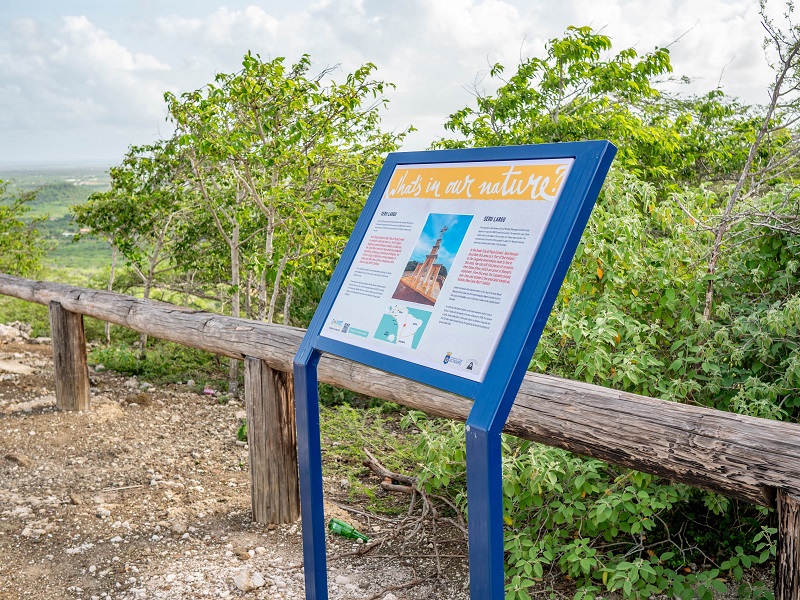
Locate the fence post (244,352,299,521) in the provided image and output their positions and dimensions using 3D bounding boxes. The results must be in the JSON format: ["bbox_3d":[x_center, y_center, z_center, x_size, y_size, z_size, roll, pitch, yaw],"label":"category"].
[{"bbox_3d":[-0.566,0.591,4.065,0.213,0.739,0.213,-2,9,0],"label":"fence post"}]

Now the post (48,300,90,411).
[{"bbox_3d":[-2.108,0.340,5.877,0.199,0.692,0.199,-9,12,-39],"label":"post"}]

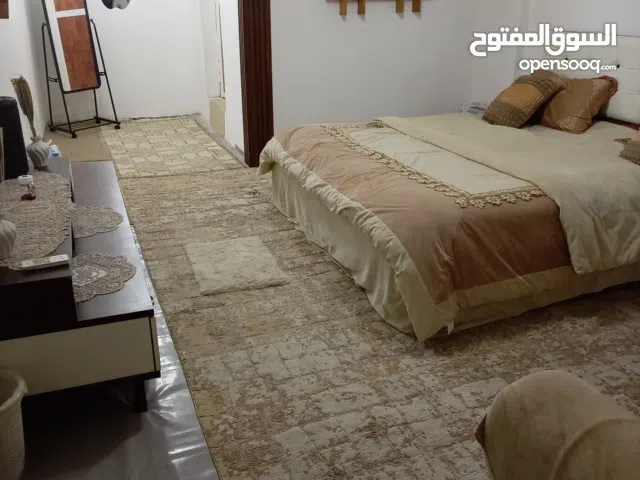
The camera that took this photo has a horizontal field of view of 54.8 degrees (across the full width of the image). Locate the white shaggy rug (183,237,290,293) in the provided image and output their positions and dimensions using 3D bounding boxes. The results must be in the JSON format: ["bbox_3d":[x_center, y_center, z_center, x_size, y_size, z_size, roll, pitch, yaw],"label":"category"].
[{"bbox_3d":[-0.482,0.140,3.458,0.460,0.030,0.658,-7,23,-17],"label":"white shaggy rug"}]

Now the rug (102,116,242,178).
[{"bbox_3d":[-1.591,-0.977,6.243,1.071,0.015,2.409,-8,23,-20],"label":"rug"}]

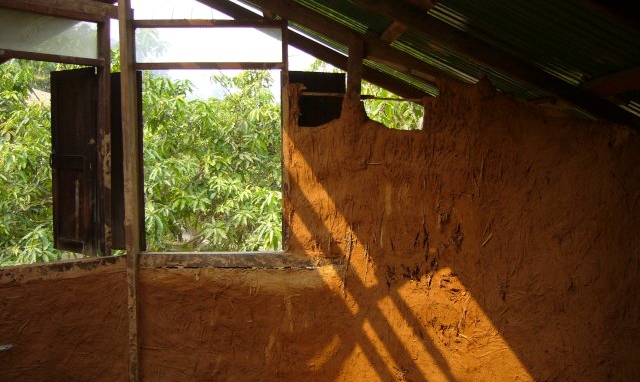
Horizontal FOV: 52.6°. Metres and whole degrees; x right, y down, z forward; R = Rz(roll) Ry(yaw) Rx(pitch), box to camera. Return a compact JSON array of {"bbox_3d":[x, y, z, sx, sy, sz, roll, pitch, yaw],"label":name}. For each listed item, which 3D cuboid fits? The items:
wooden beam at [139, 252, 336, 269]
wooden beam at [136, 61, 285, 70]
[{"bbox_3d":[-0.479,0.406,3.760,1.145,0.086,0.090,0,3,0],"label":"wooden beam"},{"bbox_3d":[-0.629,-0.720,3.720,0.855,0.040,0.060,0,3,0],"label":"wooden beam"}]

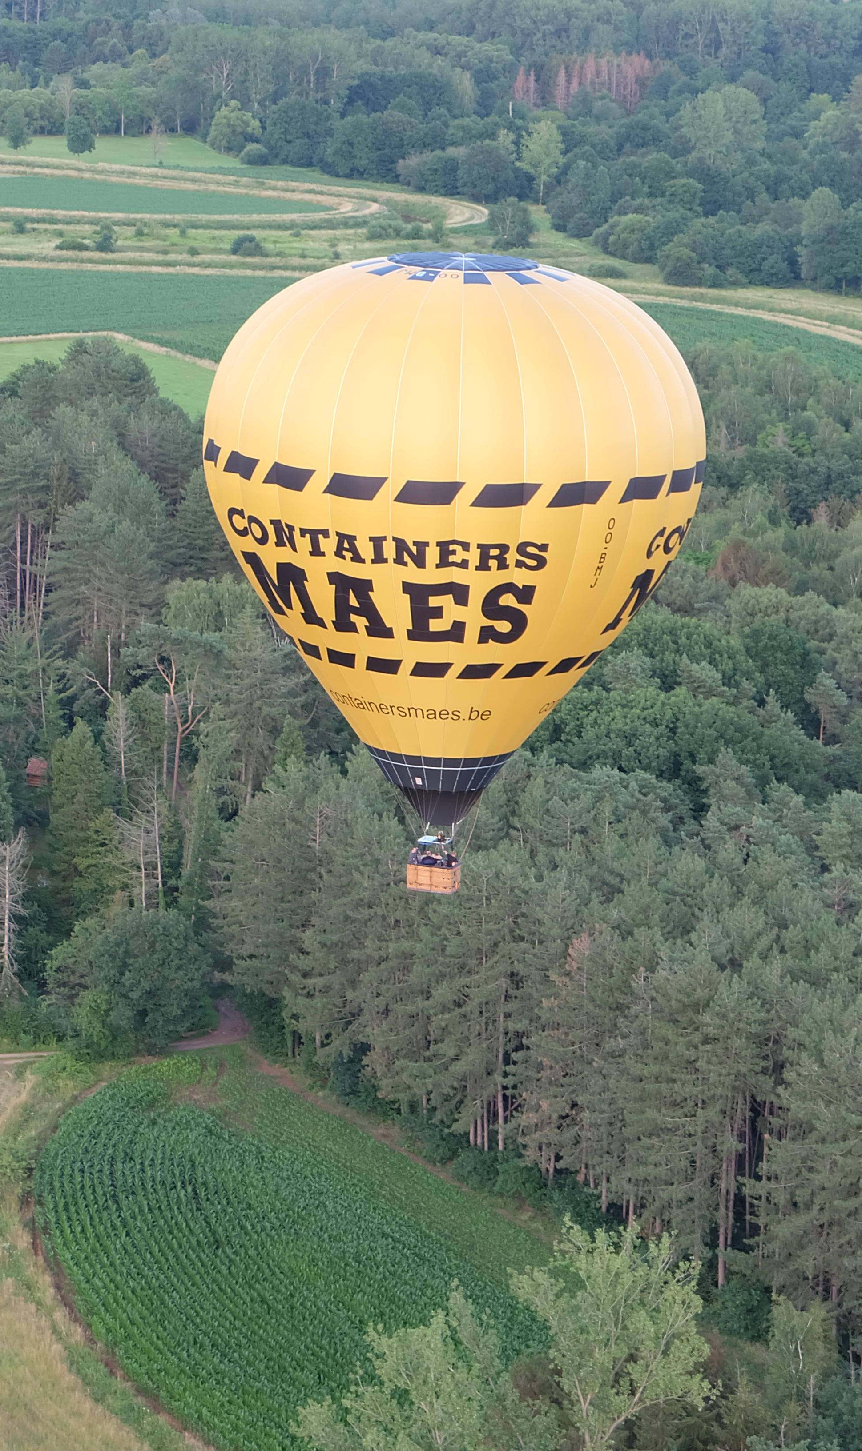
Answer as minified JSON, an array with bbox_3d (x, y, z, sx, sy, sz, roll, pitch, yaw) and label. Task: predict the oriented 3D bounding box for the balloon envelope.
[{"bbox_3d":[0.824,-5.793,156.848,19.800,25.600,19.800,1,13,0],"label":"balloon envelope"}]

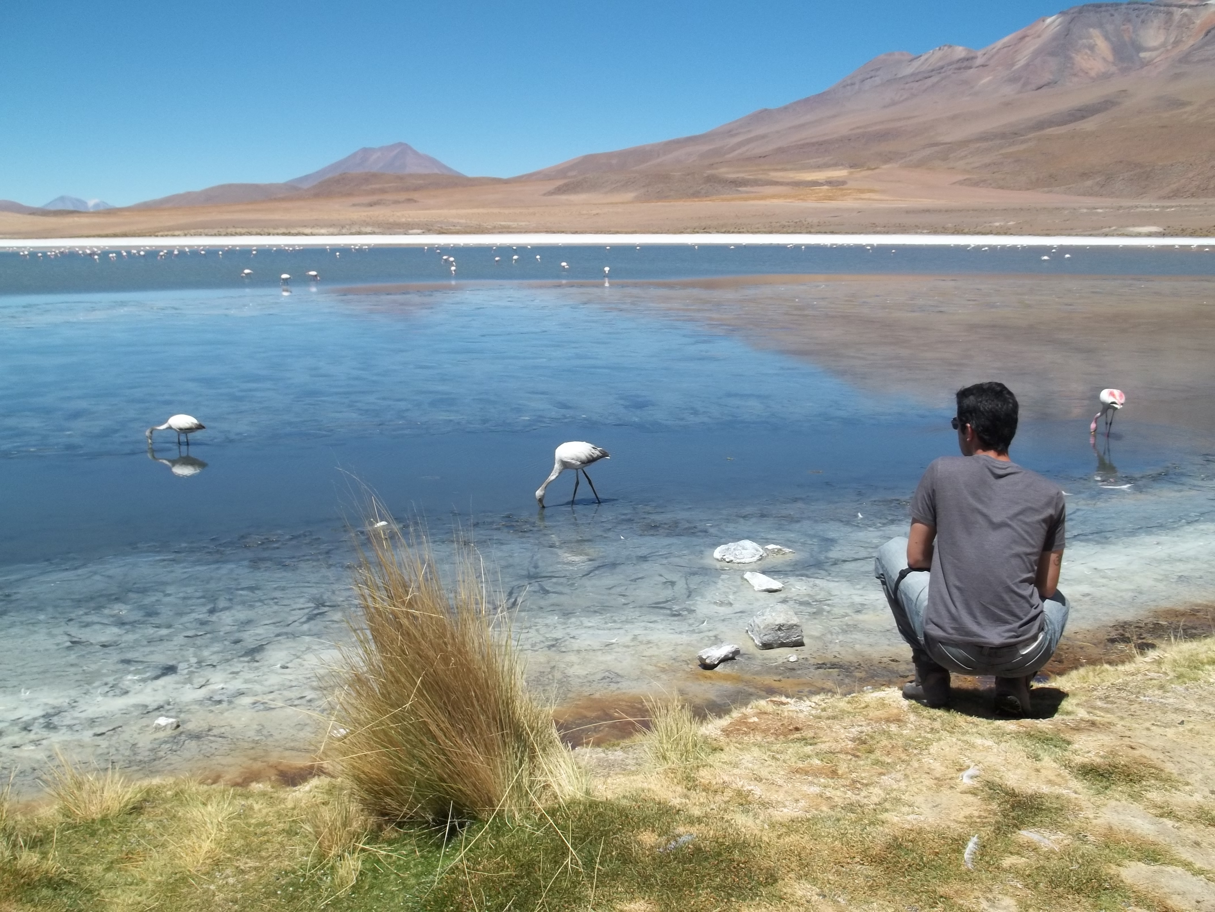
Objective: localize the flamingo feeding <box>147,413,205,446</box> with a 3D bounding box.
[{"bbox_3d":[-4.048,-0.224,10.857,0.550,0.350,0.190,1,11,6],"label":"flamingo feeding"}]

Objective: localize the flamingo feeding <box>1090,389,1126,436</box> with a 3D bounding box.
[{"bbox_3d":[4.924,-0.421,11.390,0.210,0.500,0.460,-2,11,-11],"label":"flamingo feeding"}]

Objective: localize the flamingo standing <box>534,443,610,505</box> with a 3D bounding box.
[{"bbox_3d":[-0.251,0.142,8.392,0.550,0.485,0.190,-3,11,-17],"label":"flamingo standing"}]

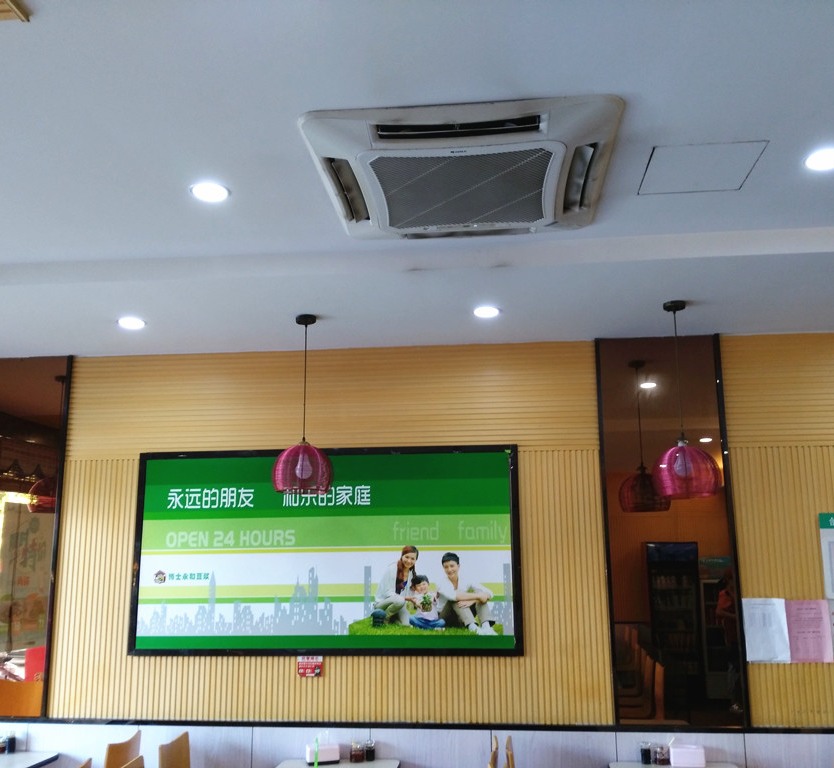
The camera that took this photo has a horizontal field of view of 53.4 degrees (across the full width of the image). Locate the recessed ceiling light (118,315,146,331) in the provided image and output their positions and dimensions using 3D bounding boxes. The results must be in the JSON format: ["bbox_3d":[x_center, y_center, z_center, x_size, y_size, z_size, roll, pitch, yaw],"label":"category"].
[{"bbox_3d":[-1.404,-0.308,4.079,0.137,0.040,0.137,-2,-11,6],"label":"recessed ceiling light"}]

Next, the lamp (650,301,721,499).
[{"bbox_3d":[1.193,0.064,3.748,0.305,0.885,0.305,-2,-11,6],"label":"lamp"}]

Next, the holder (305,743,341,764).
[{"bbox_3d":[-0.470,1.857,4.152,0.152,0.082,0.095,2,-11,-14],"label":"holder"}]

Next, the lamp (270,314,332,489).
[{"bbox_3d":[-0.531,0.092,3.923,0.288,0.845,0.288,-2,-11,6],"label":"lamp"}]

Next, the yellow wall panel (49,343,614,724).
[{"bbox_3d":[-0.500,0.770,4.463,2.970,1.970,0.050,-2,-11,6],"label":"yellow wall panel"}]

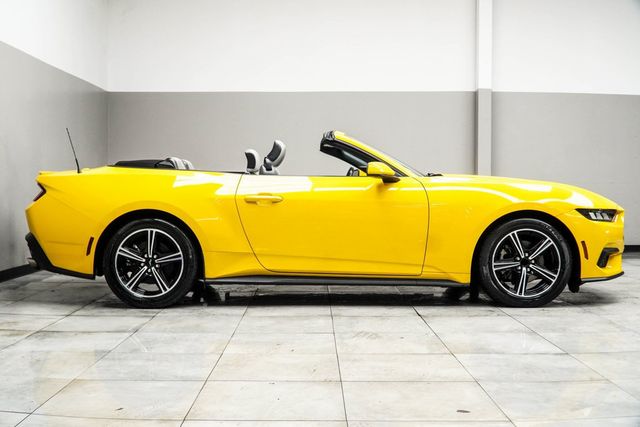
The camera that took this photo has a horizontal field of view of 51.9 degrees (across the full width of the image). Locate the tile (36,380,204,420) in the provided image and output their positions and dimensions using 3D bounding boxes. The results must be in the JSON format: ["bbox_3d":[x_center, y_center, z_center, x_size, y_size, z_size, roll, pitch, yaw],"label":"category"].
[{"bbox_3d":[-0.802,0.765,2.706,0.600,0.010,0.530,0,2,0],"label":"tile"}]

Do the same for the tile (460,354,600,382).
[{"bbox_3d":[0.999,0.755,3.218,0.600,0.010,0.530,0,2,0],"label":"tile"}]

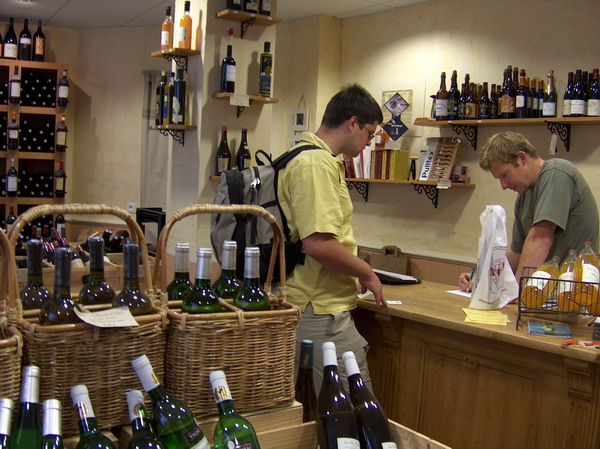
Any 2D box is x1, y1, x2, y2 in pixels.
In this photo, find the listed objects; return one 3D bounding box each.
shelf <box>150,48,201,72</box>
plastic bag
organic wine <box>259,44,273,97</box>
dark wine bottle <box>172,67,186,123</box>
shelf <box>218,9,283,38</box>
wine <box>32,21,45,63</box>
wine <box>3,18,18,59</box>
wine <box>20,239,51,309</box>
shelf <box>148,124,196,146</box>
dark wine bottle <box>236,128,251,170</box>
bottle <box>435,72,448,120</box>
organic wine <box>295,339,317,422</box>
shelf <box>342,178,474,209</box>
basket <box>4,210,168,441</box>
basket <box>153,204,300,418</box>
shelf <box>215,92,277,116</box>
[{"bbox_3d":[-0.754,-0.982,3.879,0.158,0.115,0.360,0,6,-34],"label":"shelf"},{"bbox_3d":[0.755,0.127,2.500,0.178,0.395,0.115,3,4,3],"label":"plastic bag"},{"bbox_3d":[-0.198,-0.916,3.800,0.070,0.320,0.070,3,5,0],"label":"organic wine"},{"bbox_3d":[-0.716,-0.757,3.810,0.068,0.332,0.068,3,4,0],"label":"dark wine bottle"},{"bbox_3d":[-0.303,-1.176,3.845,0.385,0.118,0.160,0,4,-32],"label":"shelf"},{"bbox_3d":[-2.119,-1.490,5.210,0.095,0.333,0.095,2,4,-15],"label":"wine"},{"bbox_3d":[-2.319,-1.494,5.150,0.103,0.331,0.103,2,4,-15],"label":"wine"},{"bbox_3d":[-0.541,0.183,1.302,0.077,0.305,0.077,3,5,0],"label":"wine"},{"bbox_3d":[-0.775,-0.528,3.894,0.165,0.120,0.320,0,5,-38],"label":"shelf"},{"bbox_3d":[-0.341,-0.433,3.870,0.084,0.301,0.084,1,4,-20],"label":"dark wine bottle"},{"bbox_3d":[0.905,-0.825,4.100,0.079,0.310,0.079,-2,7,-45],"label":"bottle"},{"bbox_3d":[0.010,0.431,1.523,0.077,0.320,0.077,3,5,0],"label":"organic wine"},{"bbox_3d":[0.689,-0.224,4.714,0.260,0.178,1.200,-1,5,-43],"label":"shelf"},{"bbox_3d":[-0.443,0.171,1.313,0.270,0.420,0.225,0,6,-34],"label":"basket"},{"bbox_3d":[-0.172,0.165,1.393,0.270,0.420,0.225,0,5,-29],"label":"basket"},{"bbox_3d":[-0.313,-0.701,3.847,0.375,0.120,0.165,0,5,-30],"label":"shelf"}]

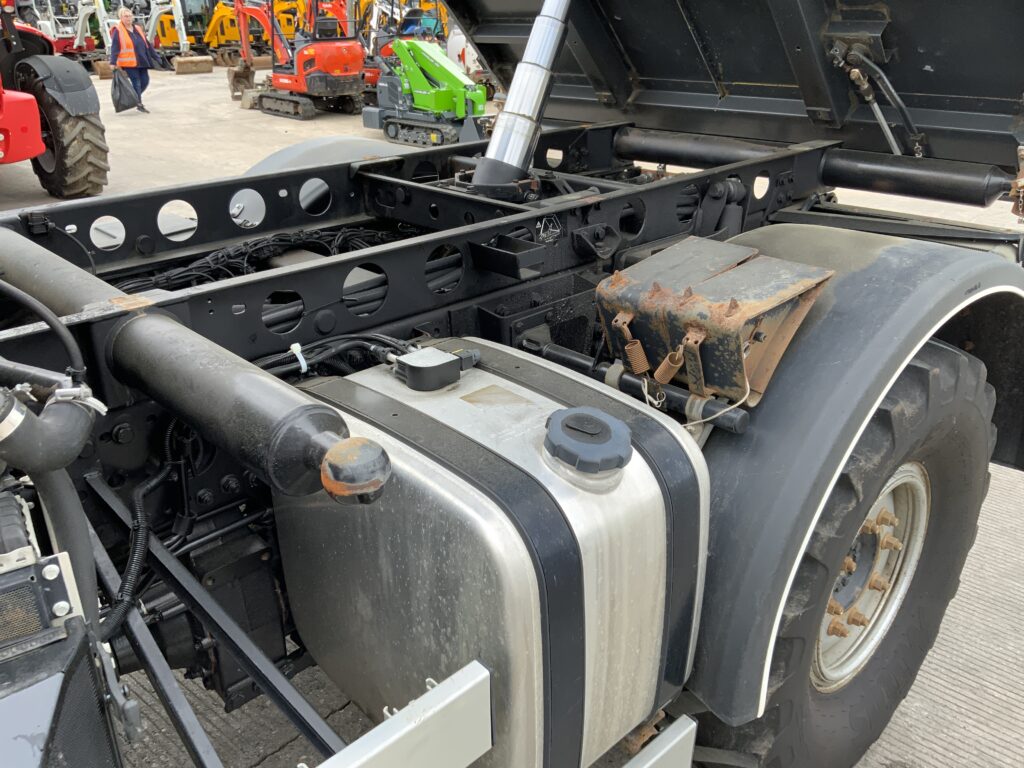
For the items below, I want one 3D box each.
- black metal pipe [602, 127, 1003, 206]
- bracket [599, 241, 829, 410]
[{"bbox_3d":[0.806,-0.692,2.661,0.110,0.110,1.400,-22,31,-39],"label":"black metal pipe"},{"bbox_3d":[0.362,-0.119,1.528,0.305,0.185,0.295,-22,31,-39],"label":"bracket"}]

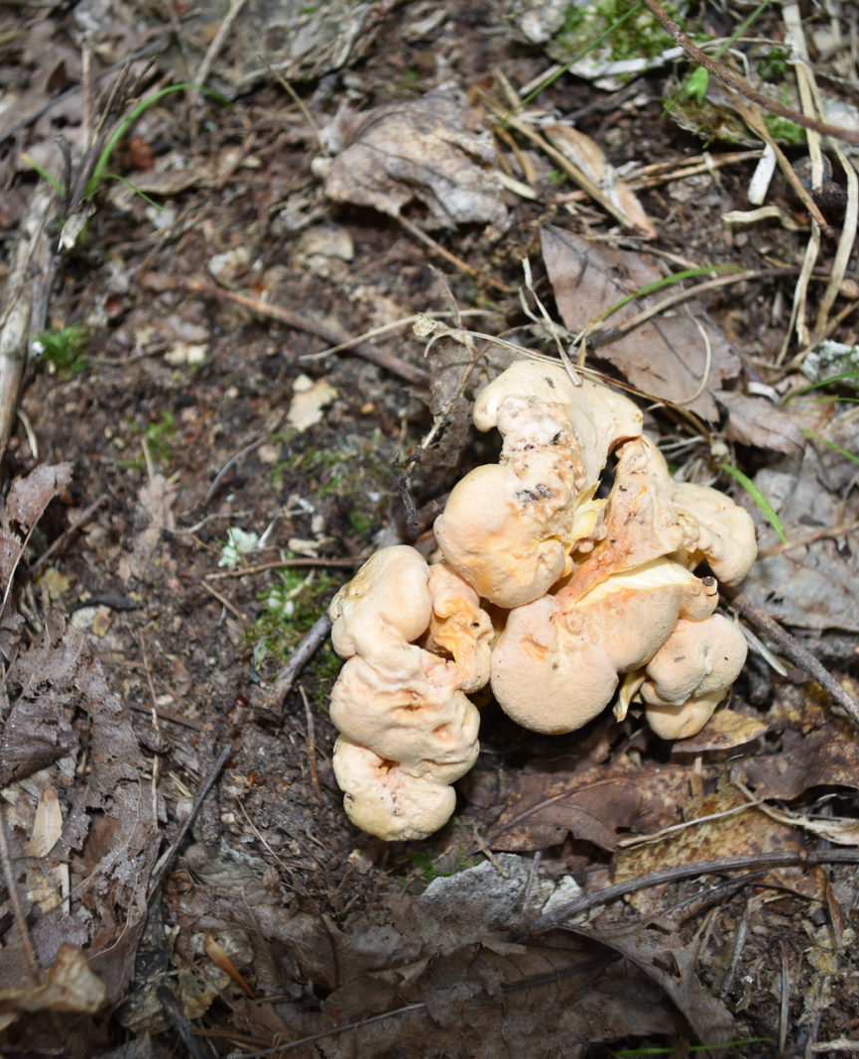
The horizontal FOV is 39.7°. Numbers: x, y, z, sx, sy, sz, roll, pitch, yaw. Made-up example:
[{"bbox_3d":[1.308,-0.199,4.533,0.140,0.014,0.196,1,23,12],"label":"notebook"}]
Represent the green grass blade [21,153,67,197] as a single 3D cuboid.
[{"bbox_3d":[-0.194,-0.177,0.598,0.021,0.017,0.007,25,61,15],"label":"green grass blade"}]

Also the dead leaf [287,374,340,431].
[{"bbox_3d":[-0.055,-0.059,0.539,0.020,0.007,0.028,28,62,16],"label":"dead leaf"}]

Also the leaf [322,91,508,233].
[{"bbox_3d":[-0.007,-0.173,0.573,0.090,0.035,0.078,0,56,0],"label":"leaf"}]

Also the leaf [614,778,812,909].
[{"bbox_3d":[0.102,0.114,0.430,0.071,0.011,0.042,-3,58,-2],"label":"leaf"}]

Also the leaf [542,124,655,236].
[{"bbox_3d":[0.089,-0.180,0.609,0.014,0.012,0.088,-30,63,-17],"label":"leaf"}]

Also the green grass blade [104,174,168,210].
[{"bbox_3d":[-0.143,-0.159,0.569,0.040,0.012,0.011,35,63,21],"label":"green grass blade"}]

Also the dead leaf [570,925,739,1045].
[{"bbox_3d":[0.080,0.147,0.401,0.064,0.016,0.024,36,65,20],"label":"dead leaf"}]

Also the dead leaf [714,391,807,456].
[{"bbox_3d":[0.137,-0.045,0.496,0.039,0.011,0.031,7,56,5],"label":"dead leaf"}]

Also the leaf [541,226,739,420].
[{"bbox_3d":[0.089,-0.097,0.531,0.128,0.018,0.058,37,63,22],"label":"leaf"}]

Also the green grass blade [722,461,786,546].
[{"bbox_3d":[0.128,-0.012,0.469,0.006,0.012,0.045,-24,59,-15],"label":"green grass blade"}]

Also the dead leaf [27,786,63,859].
[{"bbox_3d":[-0.129,0.099,0.404,0.010,0.005,0.025,-1,56,-1],"label":"dead leaf"}]

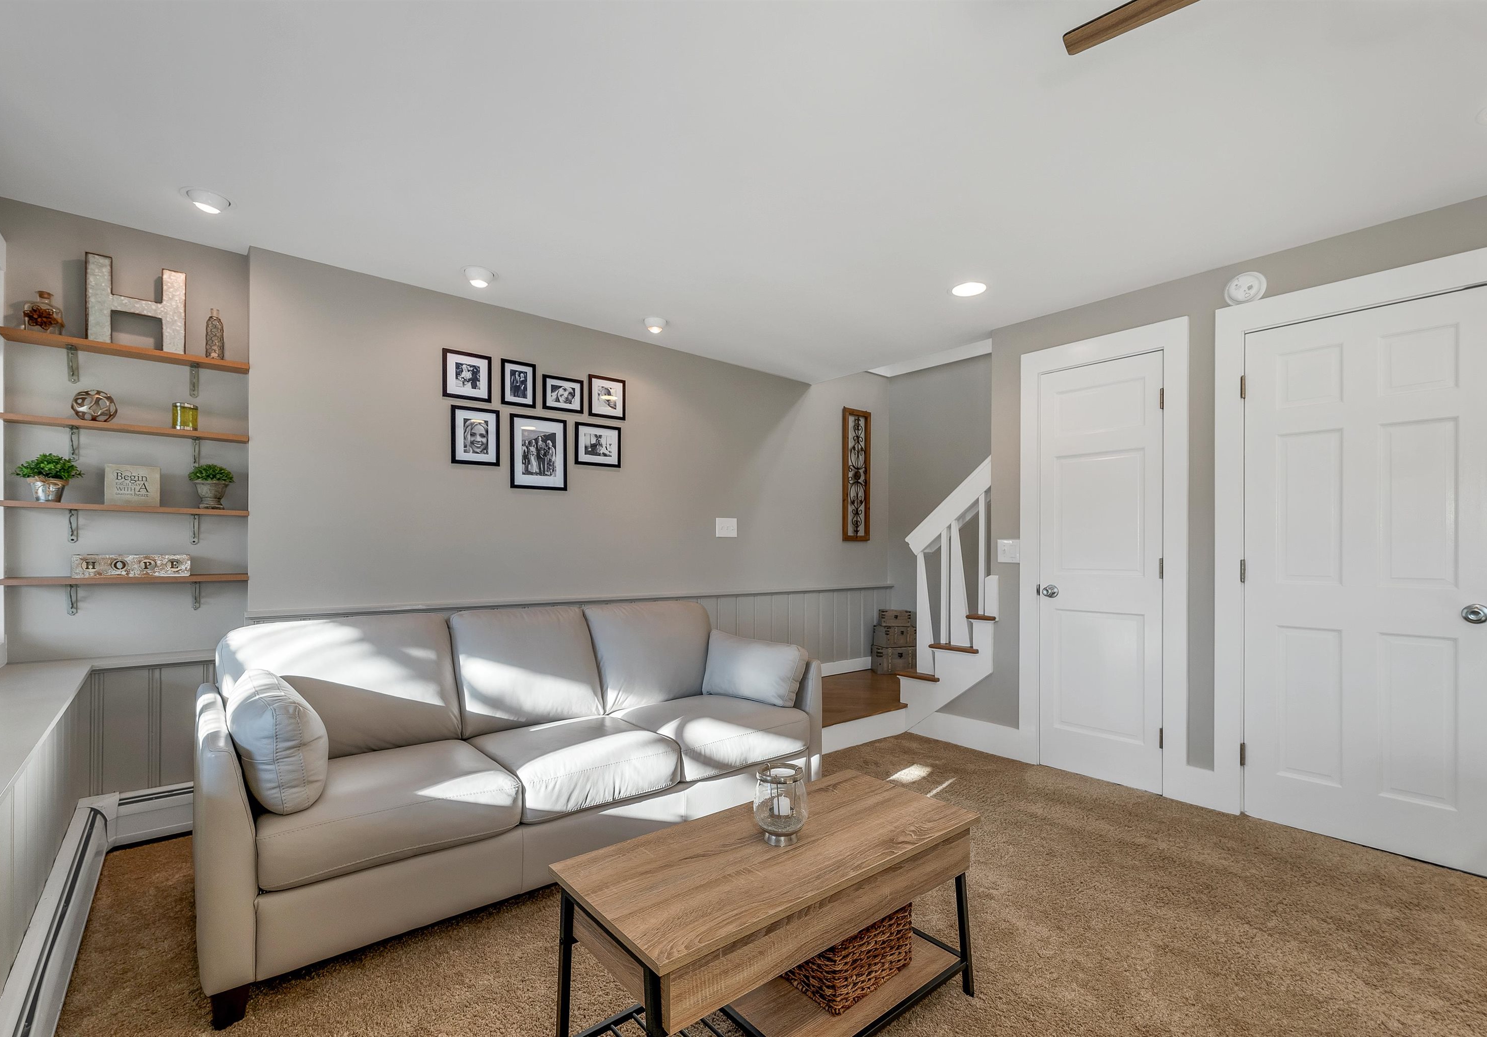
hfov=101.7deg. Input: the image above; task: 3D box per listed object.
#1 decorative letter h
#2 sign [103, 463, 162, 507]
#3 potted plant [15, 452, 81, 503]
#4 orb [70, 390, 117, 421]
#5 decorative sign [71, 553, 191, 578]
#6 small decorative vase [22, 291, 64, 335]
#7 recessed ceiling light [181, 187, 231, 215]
[{"bbox_3d":[-2.331,-0.812,2.331,0.275,0.318,0.045,2,-3,-38],"label":"decorative letter h"},{"bbox_3d":[-2.309,-0.123,2.289,0.149,0.155,0.035,1,-2,-38],"label":"sign"},{"bbox_3d":[-2.465,-0.142,2.147,0.157,0.178,0.147,1,-2,-38],"label":"potted plant"},{"bbox_3d":[-2.387,-0.410,2.221,0.118,0.118,0.118,1,-2,-38],"label":"orb"},{"bbox_3d":[-2.286,0.179,2.270,0.314,0.083,0.030,1,-2,-38],"label":"decorative sign"},{"bbox_3d":[-2.533,-0.740,2.190,0.098,0.163,0.085,2,-3,-38],"label":"small decorative vase"},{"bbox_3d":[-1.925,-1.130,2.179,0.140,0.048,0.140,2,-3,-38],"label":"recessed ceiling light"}]

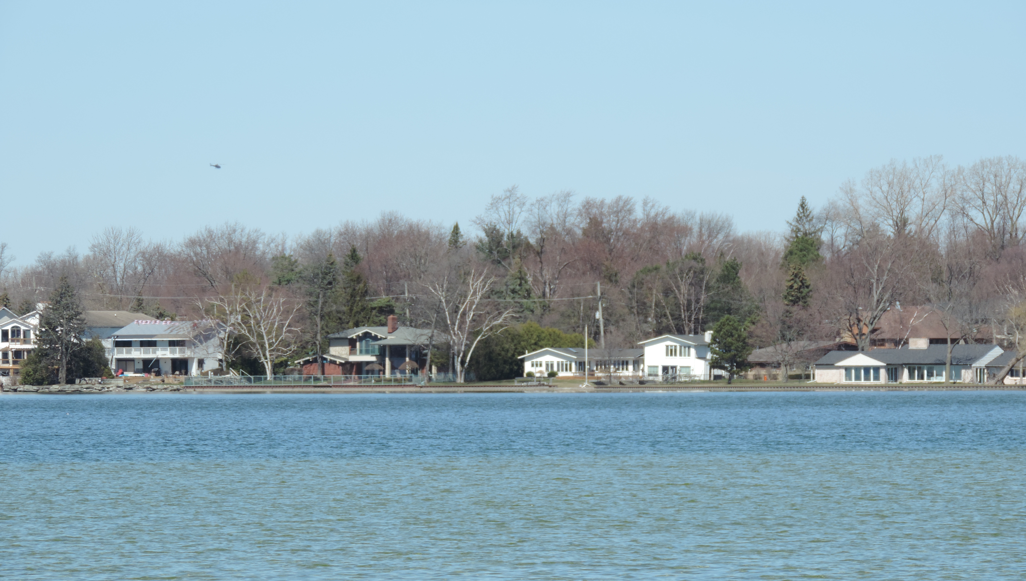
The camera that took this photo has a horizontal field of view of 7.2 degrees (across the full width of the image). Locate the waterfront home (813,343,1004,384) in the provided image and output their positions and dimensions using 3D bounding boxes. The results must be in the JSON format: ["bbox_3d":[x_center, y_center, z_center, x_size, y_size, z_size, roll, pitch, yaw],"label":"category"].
[{"bbox_3d":[51.637,9.548,1064.000,22.500,5.390,11.000,0,-1,24],"label":"waterfront home"}]

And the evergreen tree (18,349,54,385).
[{"bbox_3d":[-64.485,10.359,1103.000,4.800,4.990,4.400,0,-1,0],"label":"evergreen tree"}]

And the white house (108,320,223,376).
[{"bbox_3d":[-46.539,7.729,1107.000,12.600,7.730,11.500,0,-1,26],"label":"white house"}]

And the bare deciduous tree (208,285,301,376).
[{"bbox_3d":[-33.935,5.472,1070.000,12.206,12.311,11.000,0,-1,0],"label":"bare deciduous tree"}]

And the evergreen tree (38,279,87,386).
[{"bbox_3d":[-58.965,5.184,1065.000,6.389,14.244,6.389,0,-1,0],"label":"evergreen tree"}]

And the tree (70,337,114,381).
[{"bbox_3d":[-56.952,9.339,1101.000,5.900,5.790,4.800,0,-1,0],"label":"tree"}]

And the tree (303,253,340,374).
[{"bbox_3d":[-25.612,3.141,1092.000,5.000,16.480,5.000,0,-1,0],"label":"tree"}]

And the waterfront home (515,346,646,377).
[{"bbox_3d":[9.044,9.523,1082.000,15.800,4.043,11.000,0,-1,16],"label":"waterfront home"}]

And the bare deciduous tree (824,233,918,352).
[{"bbox_3d":[48.158,1.836,1098.000,12.418,19.760,12.418,0,-1,0],"label":"bare deciduous tree"}]

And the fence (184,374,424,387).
[{"bbox_3d":[-27.155,11.701,1060.000,31.064,1.512,0.200,0,-1,8],"label":"fence"}]

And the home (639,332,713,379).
[{"bbox_3d":[22.357,8.762,1080.000,8.800,6.370,11.000,0,-1,26],"label":"home"}]

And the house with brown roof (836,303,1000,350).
[{"bbox_3d":[55.522,6.322,1118.000,21.439,8.796,14.000,0,-1,18],"label":"house with brown roof"}]

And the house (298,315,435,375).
[{"bbox_3d":[-19.382,7.451,1098.000,16.000,8.310,12.000,0,-1,25],"label":"house"}]

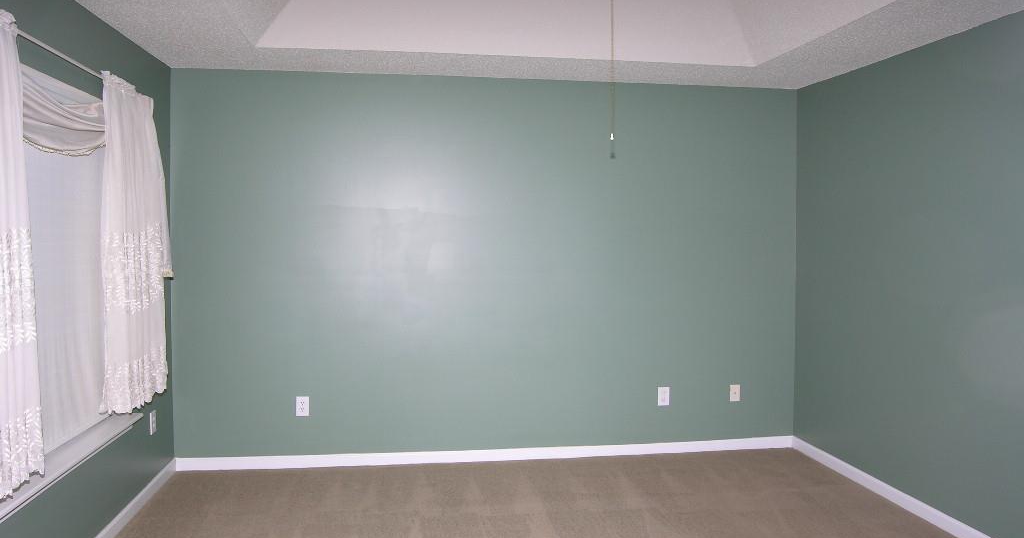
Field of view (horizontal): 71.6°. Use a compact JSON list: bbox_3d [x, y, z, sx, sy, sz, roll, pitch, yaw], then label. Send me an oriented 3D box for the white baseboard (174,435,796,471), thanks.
[{"bbox_3d":[-0.053,1.196,4.604,4.027,0.082,0.020,0,3,-8],"label":"white baseboard"}]

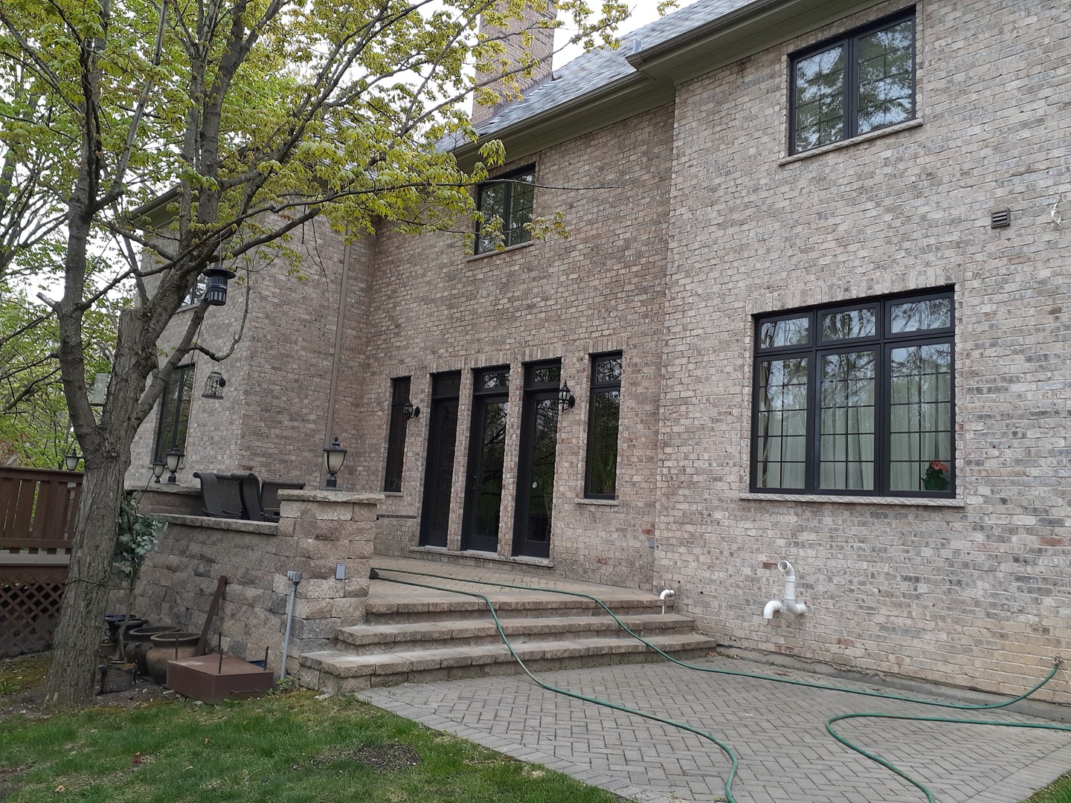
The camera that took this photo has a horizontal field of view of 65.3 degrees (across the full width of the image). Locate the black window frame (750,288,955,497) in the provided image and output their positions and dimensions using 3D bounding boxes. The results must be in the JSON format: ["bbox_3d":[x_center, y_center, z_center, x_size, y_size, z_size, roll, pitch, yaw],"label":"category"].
[{"bbox_3d":[3.156,-0.039,8.413,0.130,1.960,2.110,11,-11,-44],"label":"black window frame"}]

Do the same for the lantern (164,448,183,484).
[{"bbox_3d":[-3.981,0.705,9.200,0.200,0.430,0.200,11,-11,-44],"label":"lantern"}]

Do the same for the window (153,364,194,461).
[{"bbox_3d":[-6.723,0.282,15.744,0.120,1.820,1.600,11,-11,-44],"label":"window"}]

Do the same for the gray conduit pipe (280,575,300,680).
[{"bbox_3d":[-1.879,1.706,6.314,0.090,0.790,0.090,12,-11,-44],"label":"gray conduit pipe"}]

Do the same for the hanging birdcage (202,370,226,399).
[{"bbox_3d":[-2.154,-0.112,5.600,0.160,0.200,0.150,6,-8,-21],"label":"hanging birdcage"}]

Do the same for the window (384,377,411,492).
[{"bbox_3d":[-2.282,0.566,14.300,0.120,1.950,0.580,11,-11,-44],"label":"window"}]

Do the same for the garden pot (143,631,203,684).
[{"bbox_3d":[-2.773,1.982,6.450,0.440,0.345,0.440,12,-11,-44],"label":"garden pot"}]

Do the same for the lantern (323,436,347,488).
[{"bbox_3d":[-1.722,0.513,7.088,0.210,0.445,0.210,12,-11,-44],"label":"lantern"}]

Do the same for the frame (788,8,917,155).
[{"bbox_3d":[3.377,-3.365,8.929,0.120,1.220,1.400,12,-11,-44],"label":"frame"}]

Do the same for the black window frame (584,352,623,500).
[{"bbox_3d":[0.938,0.323,11.077,0.120,1.920,0.550,12,-11,-44],"label":"black window frame"}]

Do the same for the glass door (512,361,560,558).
[{"bbox_3d":[0.073,0.794,11.882,0.140,2.790,0.800,12,-11,-44],"label":"glass door"}]

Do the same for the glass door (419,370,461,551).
[{"bbox_3d":[-1.485,0.917,13.459,0.140,2.800,0.800,12,-11,-44],"label":"glass door"}]

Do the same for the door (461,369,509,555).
[{"bbox_3d":[-0.691,0.854,12.612,0.130,2.770,0.900,11,-11,-44],"label":"door"}]

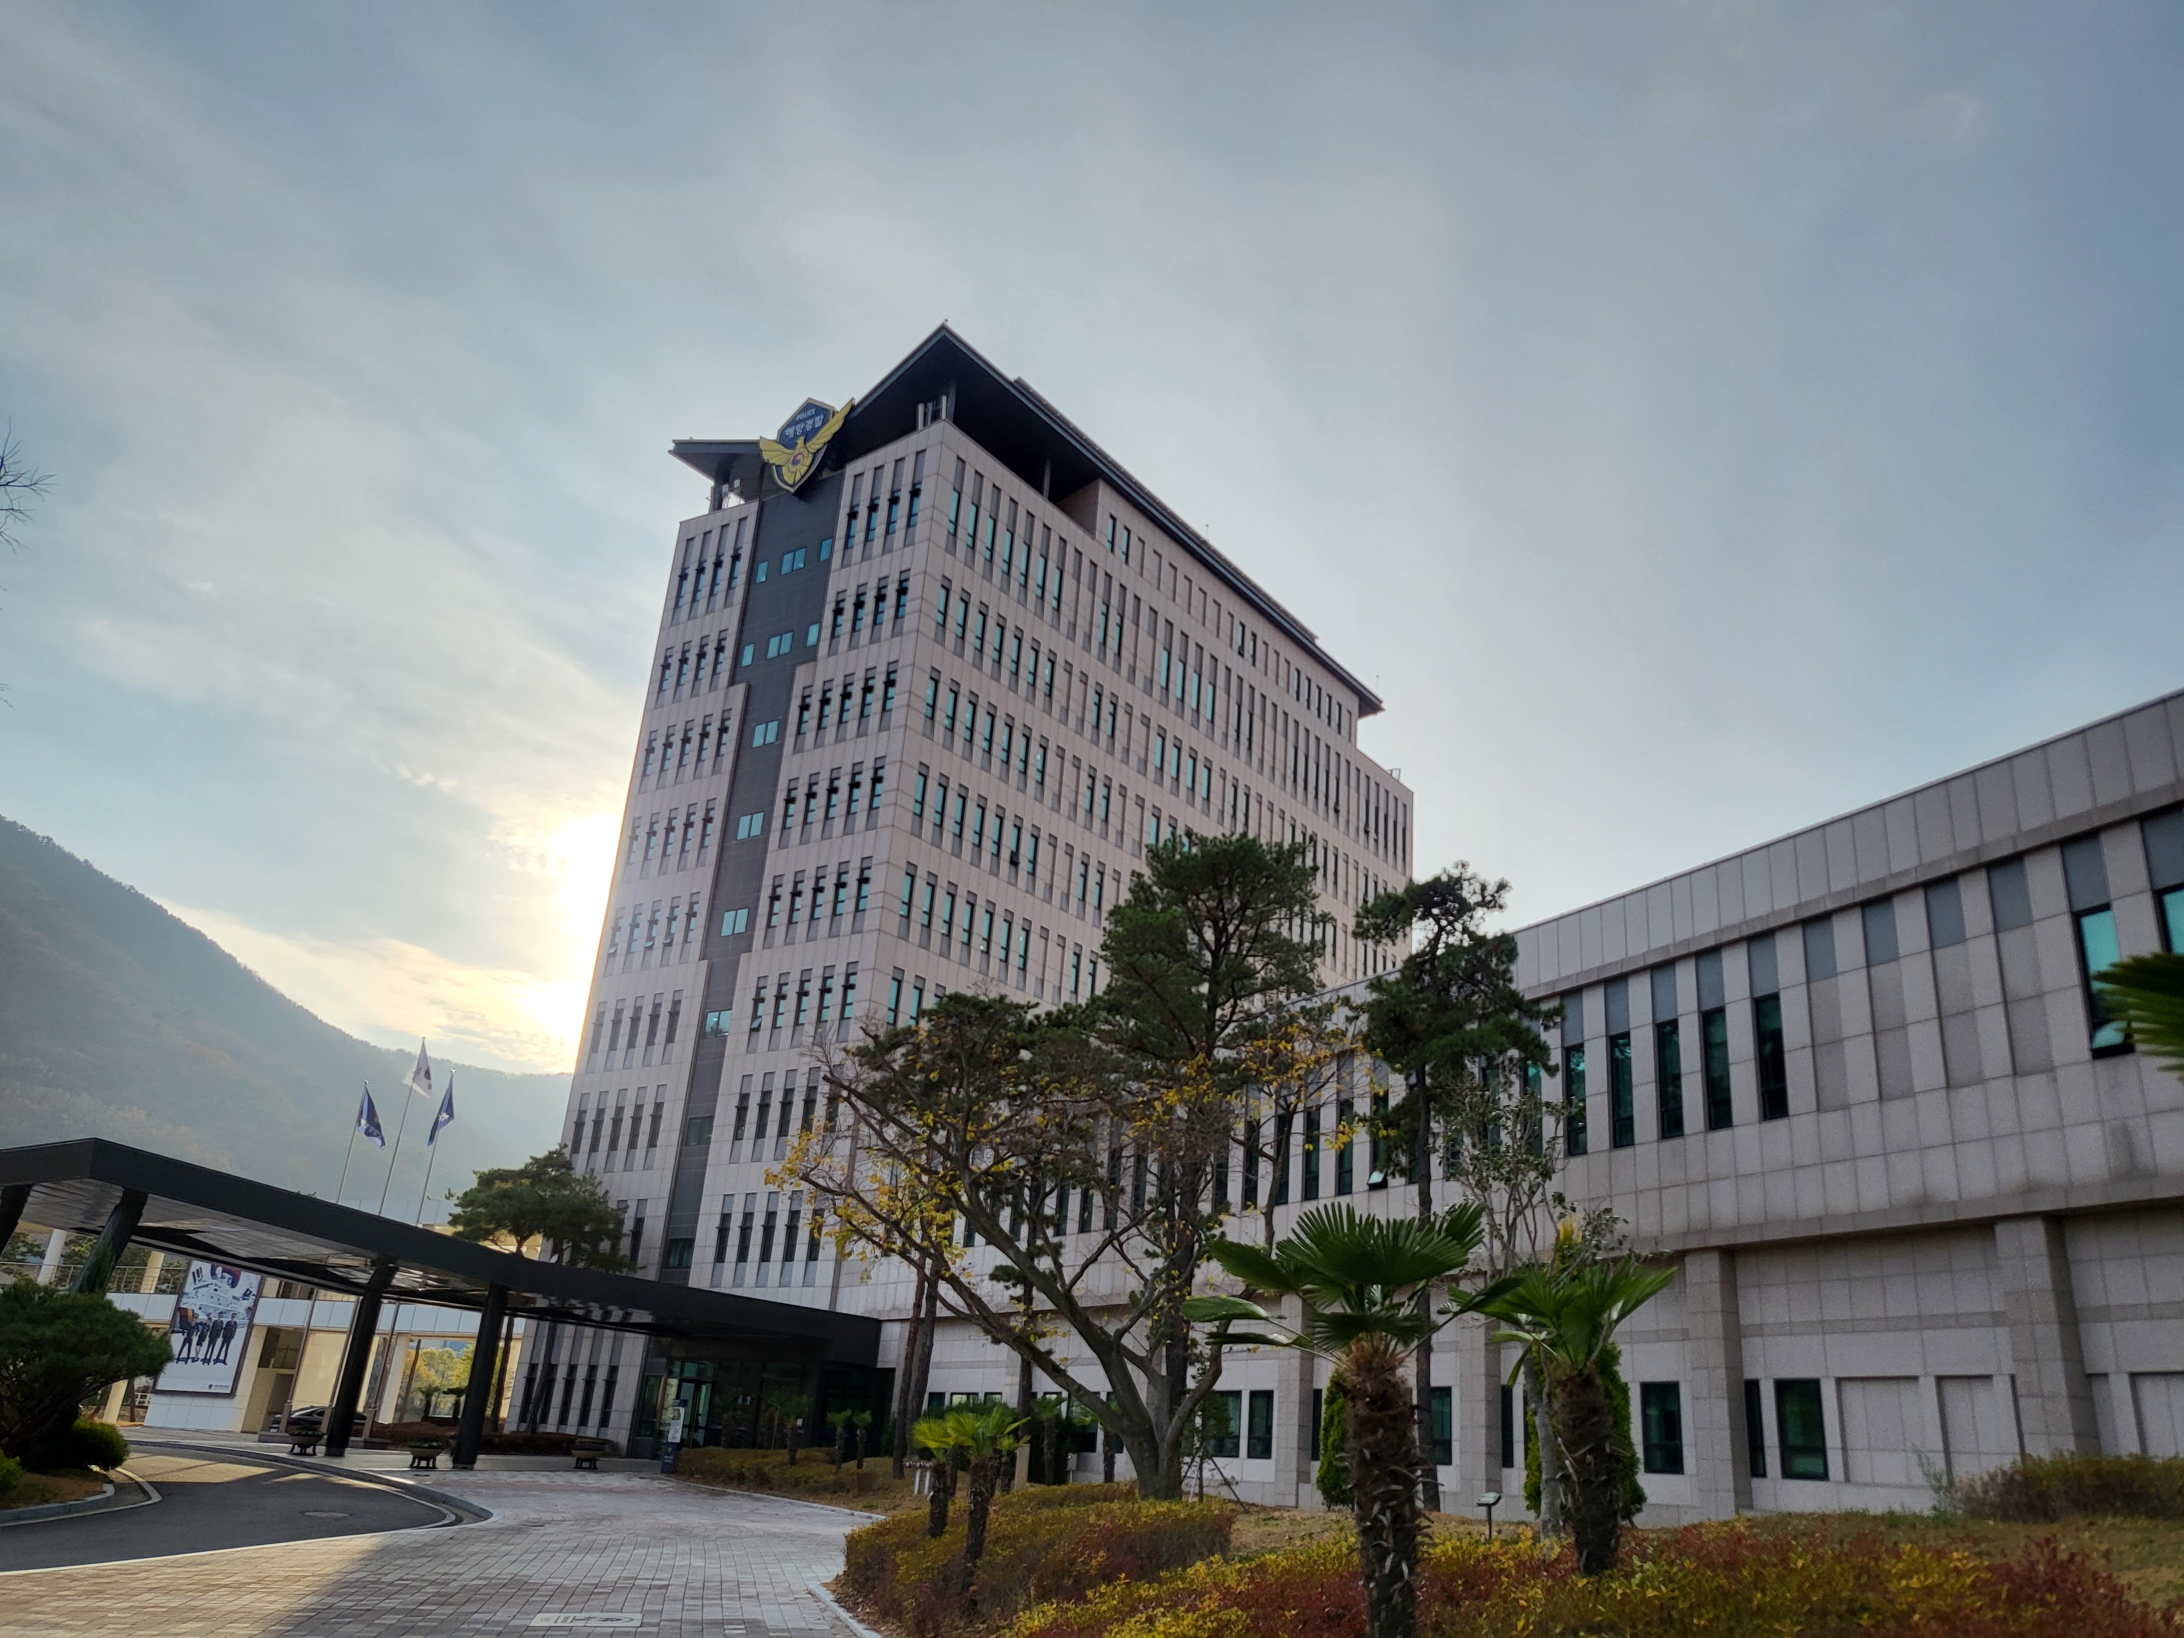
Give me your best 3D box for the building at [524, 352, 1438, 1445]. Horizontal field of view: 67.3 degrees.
[{"bbox_3d":[-1.293,8.665,77.620,16.600,42.600,43.400,-11,-26,34],"label":"building"}]

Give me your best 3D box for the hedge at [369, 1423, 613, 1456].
[{"bbox_3d":[-20.366,21.106,55.740,9.600,0.720,2.400,-11,-26,34],"label":"hedge"}]

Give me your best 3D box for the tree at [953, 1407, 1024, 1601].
[{"bbox_3d":[-1.071,6.970,16.751,0.820,1.920,0.820,4,-21,0],"label":"tree"}]

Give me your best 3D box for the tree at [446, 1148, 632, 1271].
[{"bbox_3d":[-18.846,16.313,55.917,6.000,9.900,5.200,-11,-26,34],"label":"tree"}]

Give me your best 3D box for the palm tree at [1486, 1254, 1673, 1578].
[{"bbox_3d":[3.293,4.063,10.972,1.310,2.220,1.300,4,-21,0],"label":"palm tree"}]

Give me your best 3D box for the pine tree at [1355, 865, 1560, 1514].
[{"bbox_3d":[6.607,6.342,29.522,3.800,11.700,3.400,4,-21,0],"label":"pine tree"}]

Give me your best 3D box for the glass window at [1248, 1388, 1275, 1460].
[{"bbox_3d":[3.769,13.471,36.452,0.150,1.420,0.950,15,-24,-24],"label":"glass window"}]

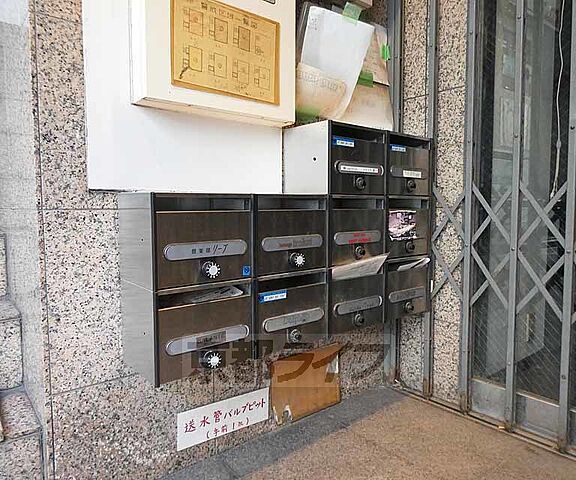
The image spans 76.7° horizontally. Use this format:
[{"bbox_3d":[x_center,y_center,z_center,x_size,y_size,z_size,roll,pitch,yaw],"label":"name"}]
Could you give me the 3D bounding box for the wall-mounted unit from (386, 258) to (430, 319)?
[{"bbox_3d":[0.400,0.173,1.506,0.272,0.229,0.220,-4,7,-36],"label":"wall-mounted unit"}]

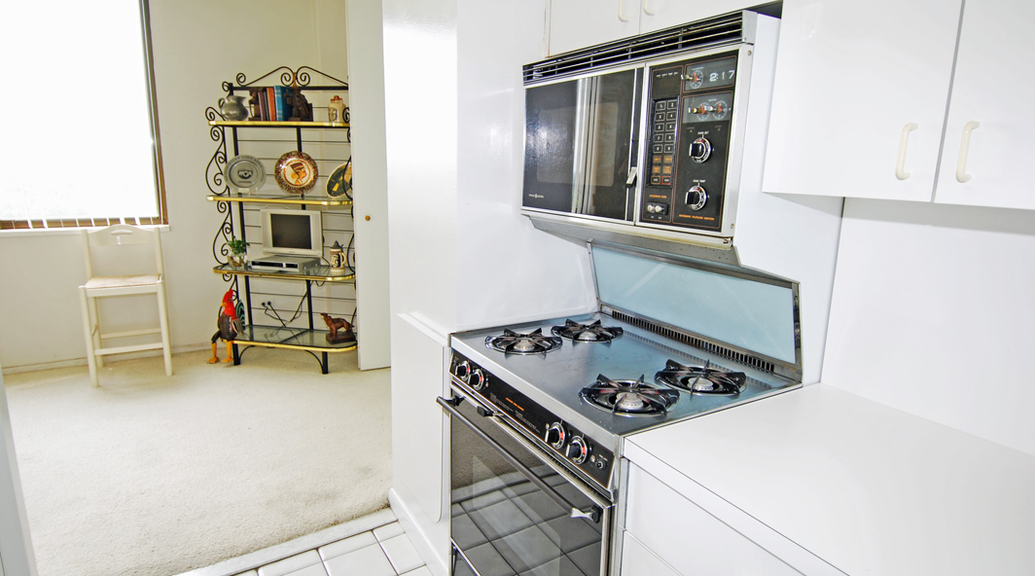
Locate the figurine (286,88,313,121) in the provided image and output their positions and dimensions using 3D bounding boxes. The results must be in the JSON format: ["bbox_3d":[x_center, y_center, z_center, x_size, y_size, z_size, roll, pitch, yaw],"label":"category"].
[{"bbox_3d":[-1.451,-1.202,3.623,0.115,0.232,0.140,4,12,10],"label":"figurine"}]

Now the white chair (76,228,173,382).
[{"bbox_3d":[-2.613,0.084,3.660,0.445,0.975,0.470,-5,14,-29],"label":"white chair"}]

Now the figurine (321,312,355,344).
[{"bbox_3d":[-1.296,0.293,3.970,0.200,0.215,0.112,-6,14,-34],"label":"figurine"}]

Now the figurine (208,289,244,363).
[{"bbox_3d":[-2.081,0.268,3.920,0.155,0.510,0.215,7,13,25],"label":"figurine"}]

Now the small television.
[{"bbox_3d":[-1.575,-0.385,3.879,0.460,0.330,0.080,4,12,10],"label":"small television"}]

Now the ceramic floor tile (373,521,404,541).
[{"bbox_3d":[-0.510,0.974,2.176,0.107,0.010,0.082,-6,14,-31],"label":"ceramic floor tile"}]

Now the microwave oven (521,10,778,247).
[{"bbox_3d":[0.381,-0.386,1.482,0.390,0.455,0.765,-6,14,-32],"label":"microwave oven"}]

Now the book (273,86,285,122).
[{"bbox_3d":[-1.745,-1.372,4.080,0.055,0.250,0.175,4,12,9],"label":"book"}]

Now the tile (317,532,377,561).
[{"bbox_3d":[-0.643,0.989,2.089,0.206,0.010,0.076,-6,14,-31],"label":"tile"}]

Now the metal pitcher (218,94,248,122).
[{"bbox_3d":[-2.114,-1.339,4.070,0.205,0.192,0.175,4,12,9],"label":"metal pitcher"}]

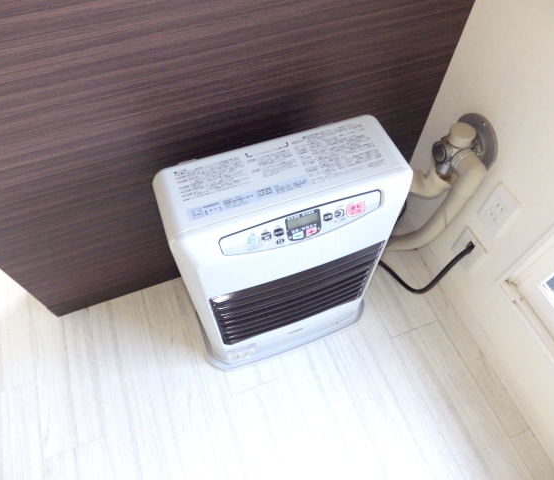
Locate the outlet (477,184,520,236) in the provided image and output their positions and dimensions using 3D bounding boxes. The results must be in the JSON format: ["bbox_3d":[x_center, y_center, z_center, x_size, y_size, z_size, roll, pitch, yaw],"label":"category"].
[{"bbox_3d":[0.489,-0.063,0.904,0.010,0.119,0.070,-18,60,-10],"label":"outlet"}]

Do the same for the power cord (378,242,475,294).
[{"bbox_3d":[0.385,0.038,1.150,0.158,0.252,0.177,-18,60,-10],"label":"power cord"}]

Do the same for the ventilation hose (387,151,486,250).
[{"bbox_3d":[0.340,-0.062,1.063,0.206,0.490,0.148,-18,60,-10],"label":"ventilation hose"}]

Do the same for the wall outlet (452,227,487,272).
[{"bbox_3d":[0.491,0.030,1.044,0.012,0.104,0.083,-18,60,-10],"label":"wall outlet"}]

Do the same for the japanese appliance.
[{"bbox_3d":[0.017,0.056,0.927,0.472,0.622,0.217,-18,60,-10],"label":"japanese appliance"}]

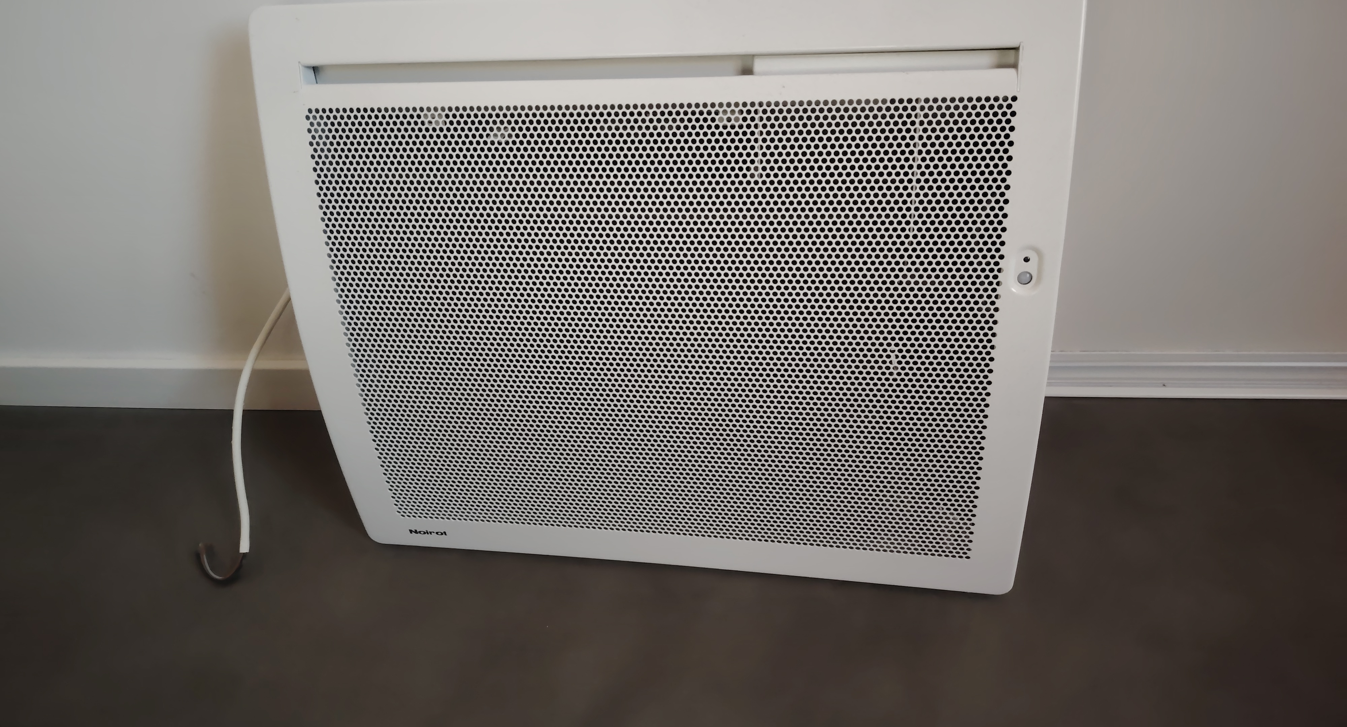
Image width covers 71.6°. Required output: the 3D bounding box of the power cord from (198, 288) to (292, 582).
[{"bbox_3d":[-0.406,0.065,0.868,0.119,0.224,0.162,0,39,8],"label":"power cord"}]

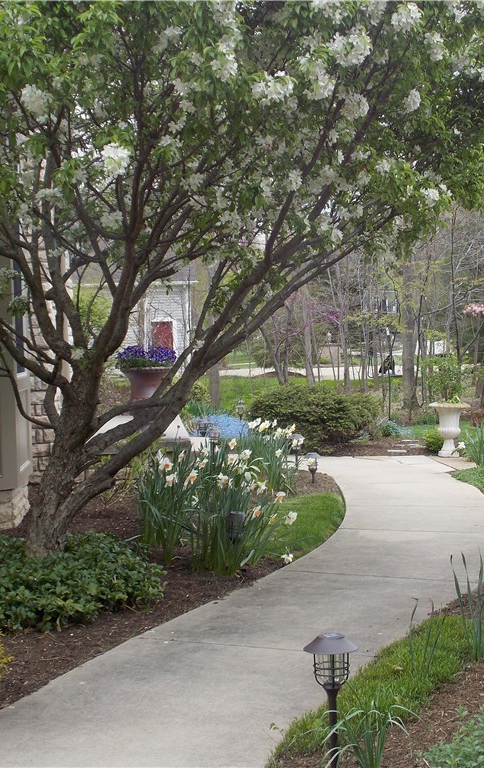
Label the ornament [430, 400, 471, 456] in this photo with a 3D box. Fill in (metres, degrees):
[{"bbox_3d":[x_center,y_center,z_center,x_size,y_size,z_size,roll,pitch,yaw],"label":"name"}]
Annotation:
[{"bbox_3d":[2.504,0.554,14.600,0.490,0.680,0.490,-1,2,10],"label":"ornament"}]

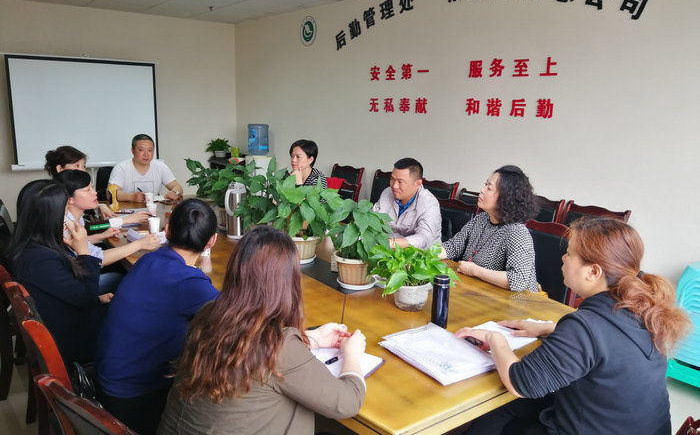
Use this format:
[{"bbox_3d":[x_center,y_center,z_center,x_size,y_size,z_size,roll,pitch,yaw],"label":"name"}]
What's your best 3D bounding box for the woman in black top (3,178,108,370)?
[{"bbox_3d":[-1.192,0.427,2.579,0.500,1.230,0.680,12,15,40],"label":"woman in black top"}]

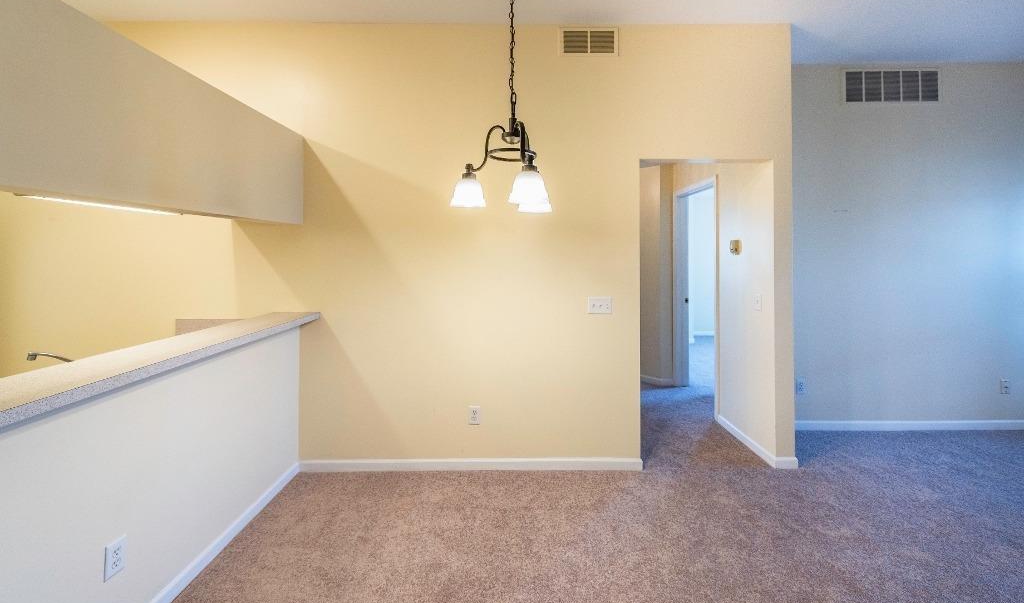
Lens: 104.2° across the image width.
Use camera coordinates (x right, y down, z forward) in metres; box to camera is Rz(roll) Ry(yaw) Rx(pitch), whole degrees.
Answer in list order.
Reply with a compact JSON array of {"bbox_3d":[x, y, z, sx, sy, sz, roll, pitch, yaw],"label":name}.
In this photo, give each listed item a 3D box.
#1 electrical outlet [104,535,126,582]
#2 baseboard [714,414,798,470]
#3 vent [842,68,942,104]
[{"bbox_3d":[-1.418,0.919,1.430,0.012,0.121,0.077,0,4,0],"label":"electrical outlet"},{"bbox_3d":[1.843,1.035,3.040,0.150,0.090,0.760,0,6,0],"label":"baseboard"},{"bbox_3d":[3.137,-1.772,3.280,0.800,0.290,0.030,0,4,0],"label":"vent"}]

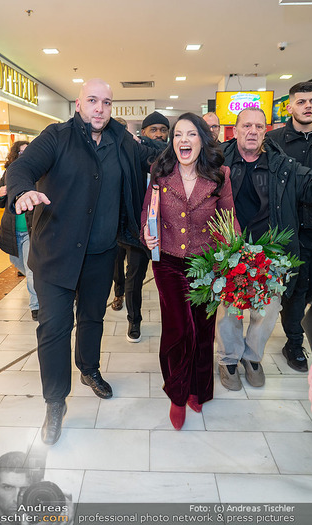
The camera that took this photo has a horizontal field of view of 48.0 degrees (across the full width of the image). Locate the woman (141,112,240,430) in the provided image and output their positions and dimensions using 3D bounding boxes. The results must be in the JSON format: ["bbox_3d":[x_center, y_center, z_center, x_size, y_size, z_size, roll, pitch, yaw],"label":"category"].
[{"bbox_3d":[0.172,0.109,1.911,0.520,1.690,0.460,5,17,11],"label":"woman"}]

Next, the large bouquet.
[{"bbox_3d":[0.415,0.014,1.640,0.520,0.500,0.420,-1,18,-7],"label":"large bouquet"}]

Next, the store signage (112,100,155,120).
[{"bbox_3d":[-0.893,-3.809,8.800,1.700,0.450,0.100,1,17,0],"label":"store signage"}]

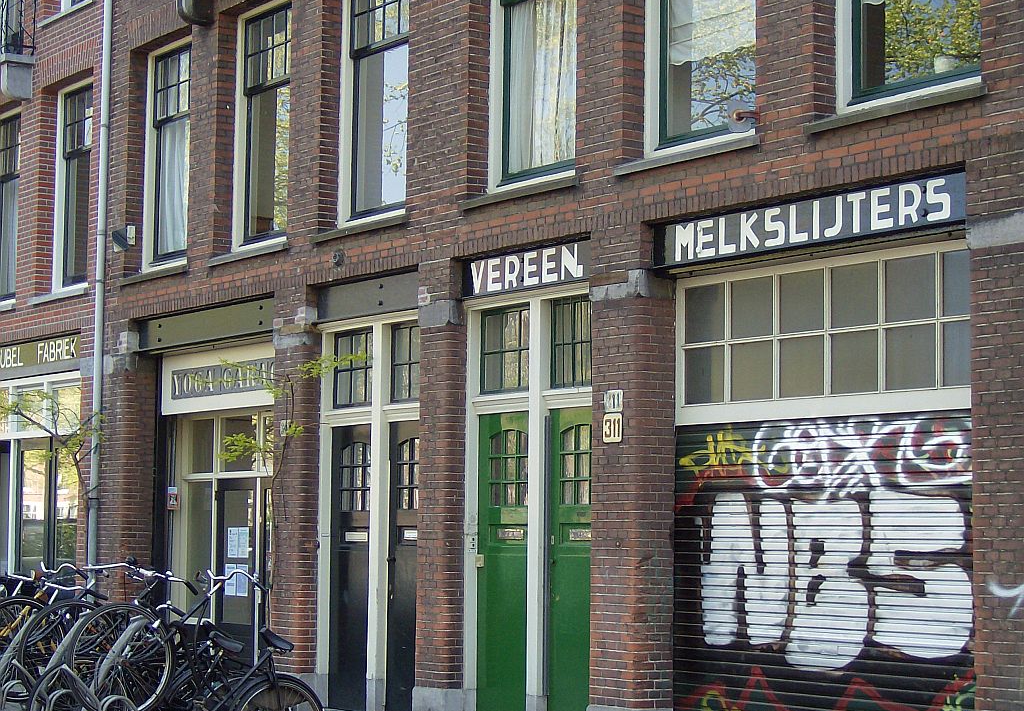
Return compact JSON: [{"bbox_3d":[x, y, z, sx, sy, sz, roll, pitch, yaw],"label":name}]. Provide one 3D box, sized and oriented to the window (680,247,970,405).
[{"bbox_3d":[1.974,-0.161,12.806,0.087,0.796,2.872,4,-6,-35],"label":"window"}]

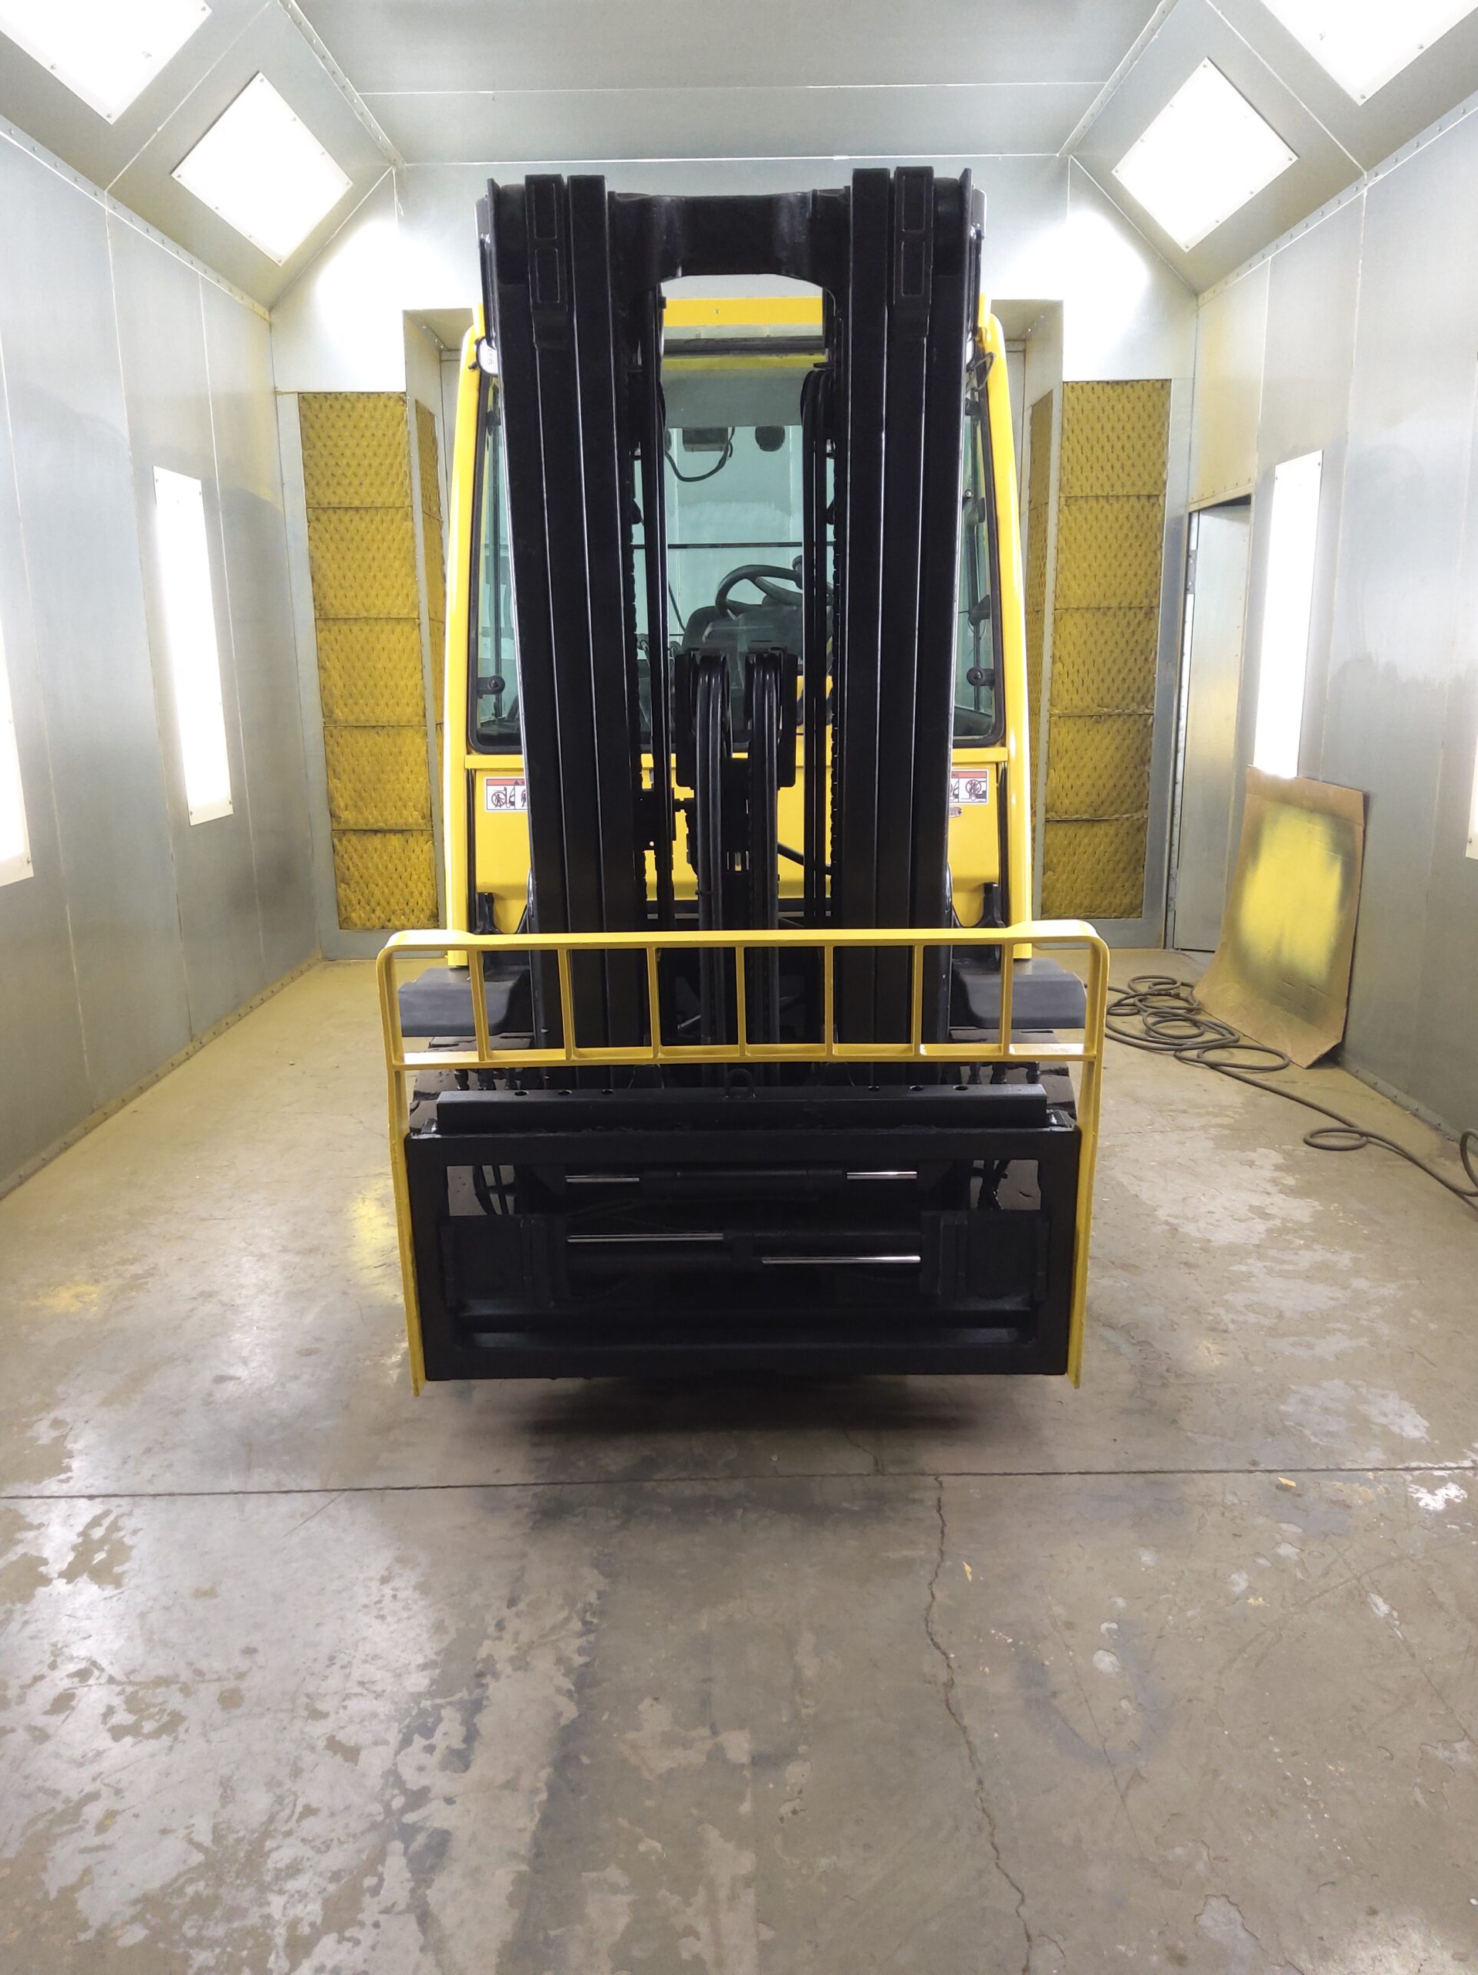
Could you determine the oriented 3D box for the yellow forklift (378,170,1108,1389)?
[{"bbox_3d":[-0.009,-0.558,4.006,1.420,2.280,3.050,-1,13,0],"label":"yellow forklift"}]

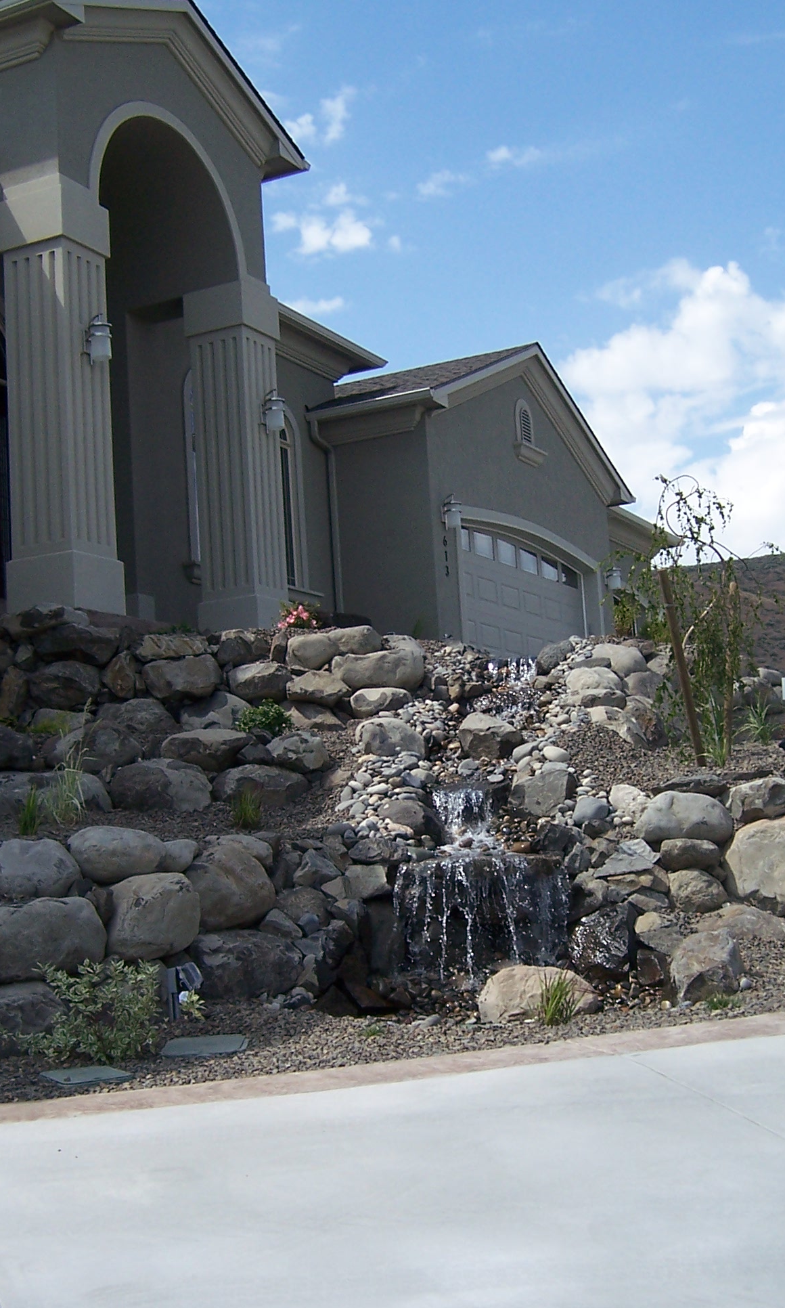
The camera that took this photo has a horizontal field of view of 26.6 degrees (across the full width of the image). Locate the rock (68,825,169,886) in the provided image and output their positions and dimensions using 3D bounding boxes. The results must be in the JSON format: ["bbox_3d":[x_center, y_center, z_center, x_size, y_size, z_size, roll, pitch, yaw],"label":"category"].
[{"bbox_3d":[-1.598,1.170,9.650,0.569,0.326,0.460,-3,-7,-5],"label":"rock"}]

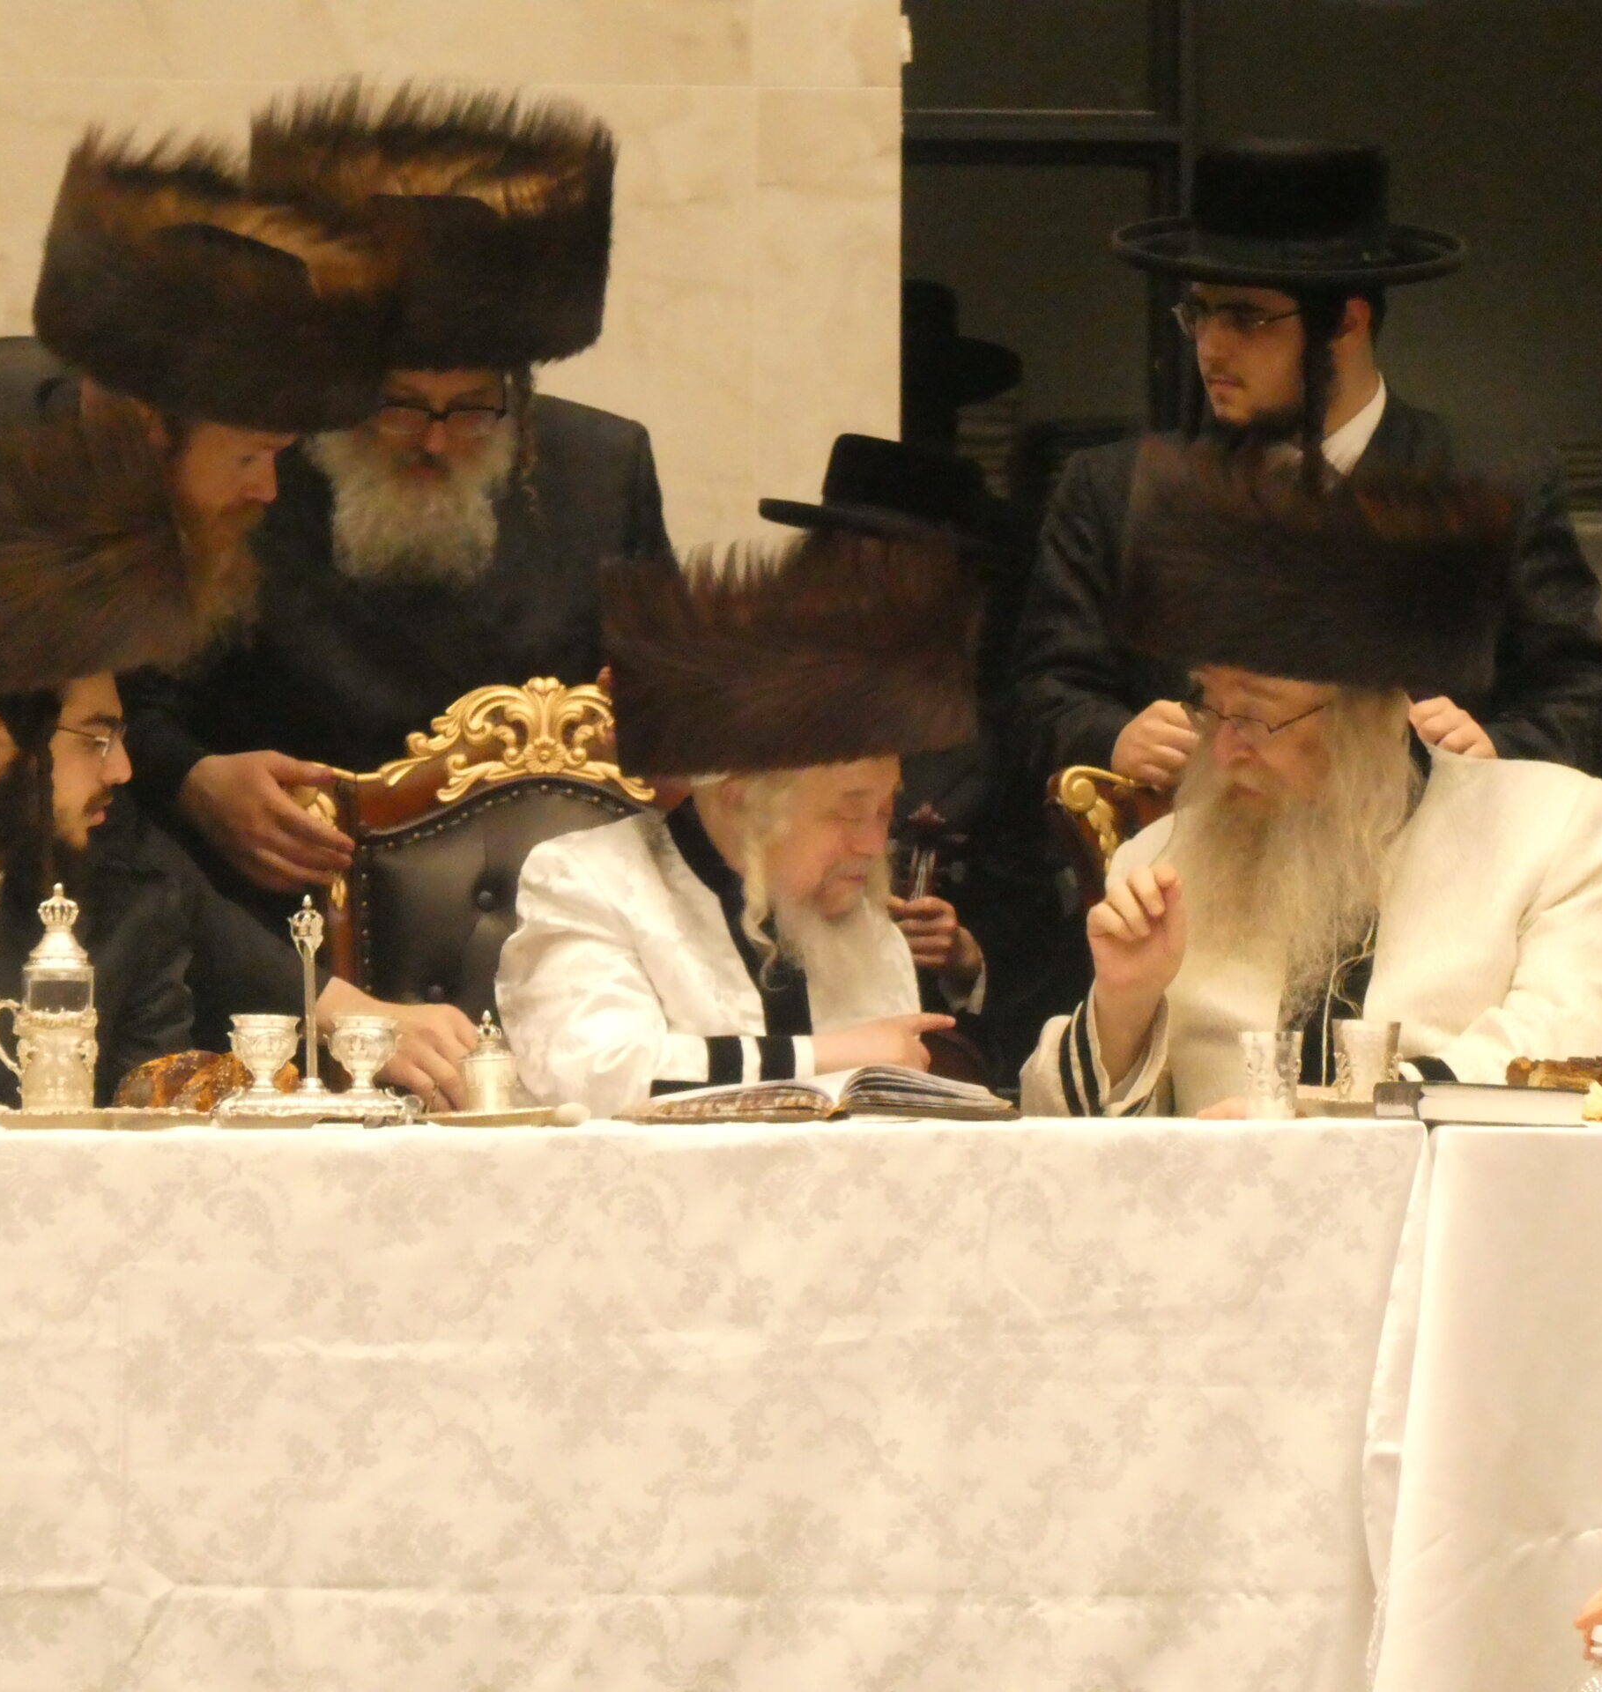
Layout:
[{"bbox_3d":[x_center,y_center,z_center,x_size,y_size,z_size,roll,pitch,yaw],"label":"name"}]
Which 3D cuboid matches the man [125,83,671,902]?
[{"bbox_3d":[-0.409,0.122,13.250,0.580,1.797,0.460,0,0,0],"label":"man"}]

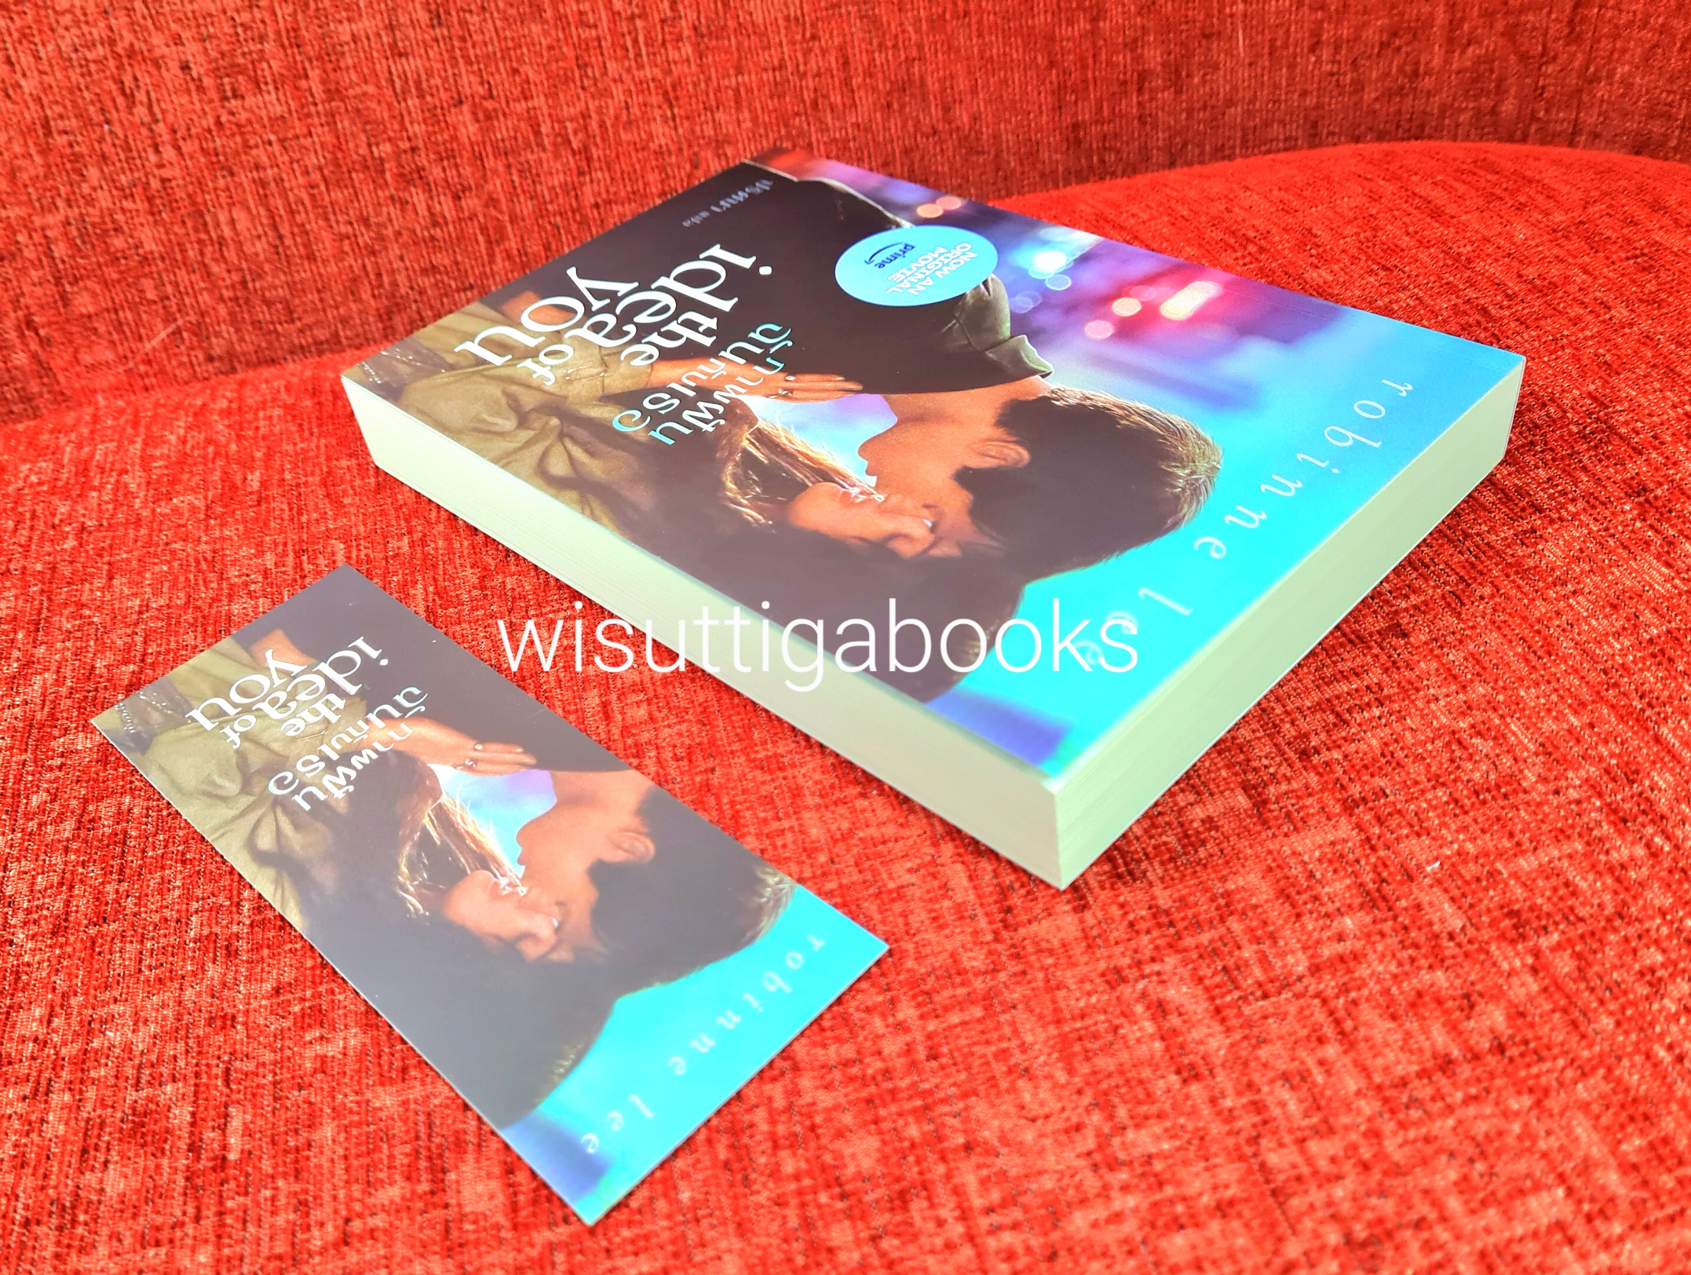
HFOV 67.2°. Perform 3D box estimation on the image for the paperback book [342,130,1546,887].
[{"bbox_3d":[0.007,-0.050,0.278,0.210,0.024,0.142,29,54,36],"label":"paperback book"}]

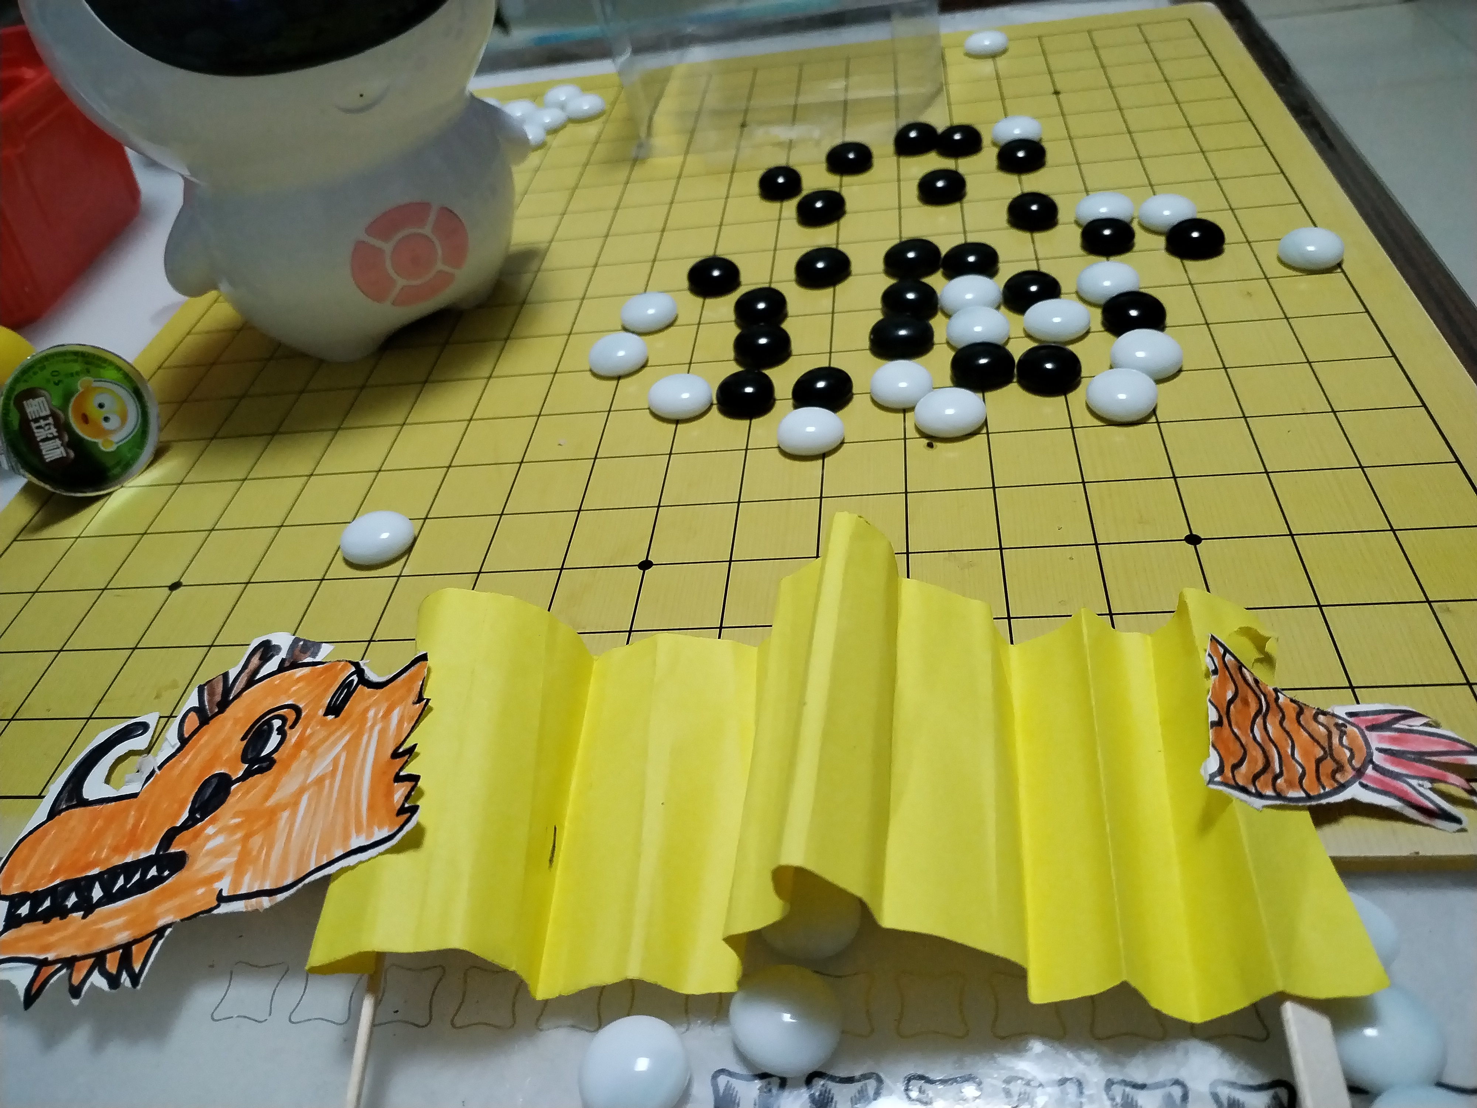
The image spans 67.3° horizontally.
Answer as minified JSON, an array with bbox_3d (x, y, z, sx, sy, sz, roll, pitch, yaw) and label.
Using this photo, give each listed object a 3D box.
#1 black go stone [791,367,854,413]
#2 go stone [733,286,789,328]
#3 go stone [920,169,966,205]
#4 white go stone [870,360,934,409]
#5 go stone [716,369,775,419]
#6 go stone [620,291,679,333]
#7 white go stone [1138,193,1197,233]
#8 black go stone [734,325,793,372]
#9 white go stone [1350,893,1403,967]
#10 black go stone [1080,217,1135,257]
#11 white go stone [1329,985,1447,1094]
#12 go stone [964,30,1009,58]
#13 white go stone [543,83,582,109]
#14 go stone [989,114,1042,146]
[{"bbox_3d":[0.025,-0.050,0.335,0.018,0.010,0.018,-3,43,10],"label":"black go stone"},{"bbox_3d":[0.008,-0.085,0.376,0.019,0.010,0.019,-3,43,10],"label":"go stone"},{"bbox_3d":[0.078,-0.141,0.422,0.019,0.010,0.019,-3,43,10],"label":"go stone"},{"bbox_3d":[0.050,-0.051,0.337,0.020,0.010,0.020,-3,43,10],"label":"white go stone"},{"bbox_3d":[0.002,-0.049,0.338,0.019,0.011,0.019,-3,43,9],"label":"go stone"},{"bbox_3d":[-0.031,-0.084,0.384,0.020,0.009,0.020,-3,43,10],"label":"go stone"},{"bbox_3d":[0.148,-0.118,0.383,0.019,0.010,0.019,-3,43,10],"label":"white go stone"},{"bbox_3d":[0.008,-0.068,0.359,0.019,0.010,0.019,-3,43,10],"label":"black go stone"},{"bbox_3d":[0.105,0.068,0.195,0.020,0.010,0.020,-3,43,9],"label":"white go stone"},{"bbox_3d":[0.126,-0.108,0.377,0.018,0.010,0.018,-3,43,10],"label":"black go stone"},{"bbox_3d":[0.109,0.081,0.189,0.020,0.010,0.020,-3,43,10],"label":"white go stone"},{"bbox_3d":[0.117,-0.242,0.525,0.020,0.009,0.020,-3,43,10],"label":"go stone"},{"bbox_3d":[-0.089,-0.233,0.566,0.020,0.010,0.020,-3,43,10],"label":"white go stone"},{"bbox_3d":[0.113,-0.171,0.449,0.019,0.010,0.019,-3,43,10],"label":"go stone"}]

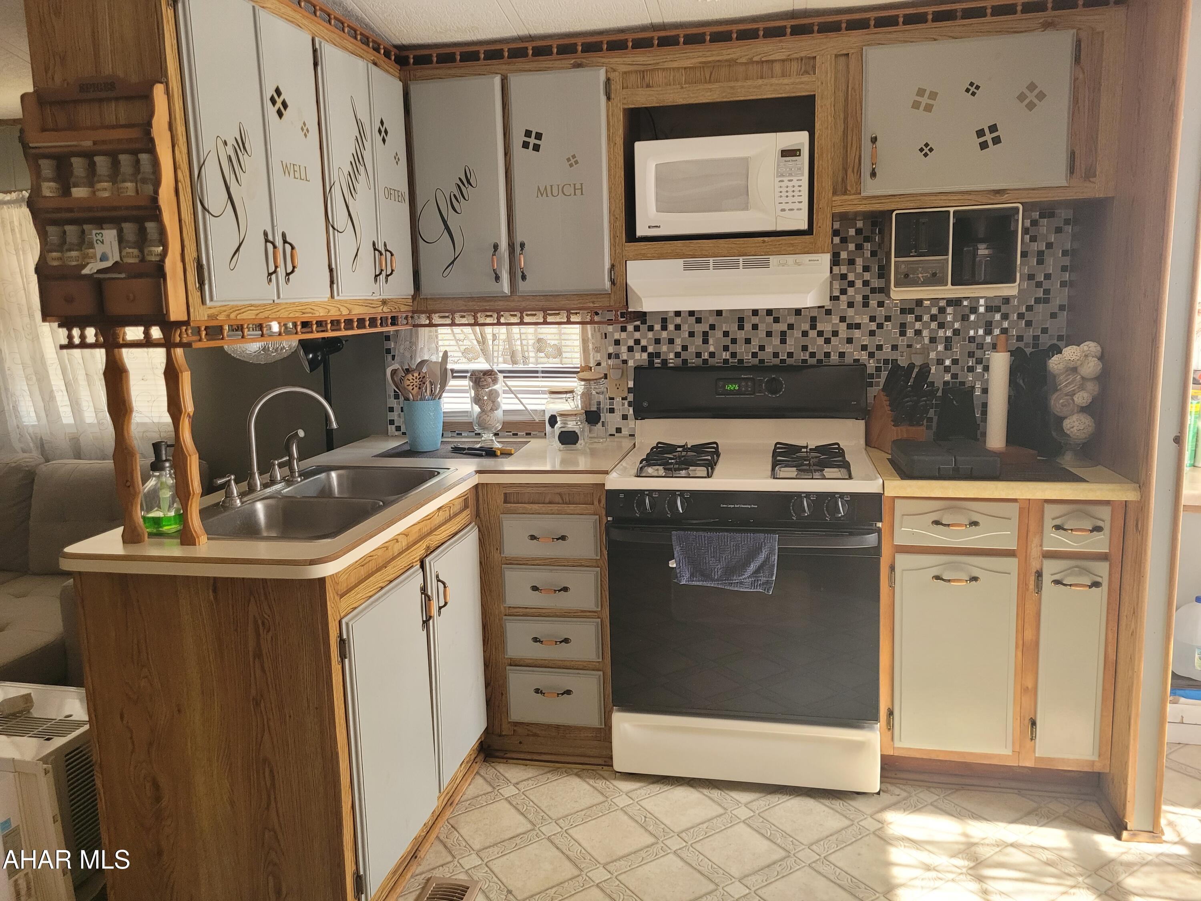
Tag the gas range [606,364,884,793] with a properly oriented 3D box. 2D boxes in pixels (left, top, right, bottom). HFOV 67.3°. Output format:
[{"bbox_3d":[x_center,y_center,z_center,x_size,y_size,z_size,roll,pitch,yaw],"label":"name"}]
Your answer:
[{"bbox_3d":[0.462,0.347,2.841,0.764,1.188,0.670,0,10,12],"label":"gas range"}]

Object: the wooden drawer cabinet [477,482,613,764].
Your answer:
[{"bbox_3d":[-0.106,0.485,3.005,0.402,0.895,0.575,0,10,12],"label":"wooden drawer cabinet"}]

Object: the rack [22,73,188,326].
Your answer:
[{"bbox_3d":[-0.995,-0.486,1.792,0.286,0.474,0.077,0,10,12],"label":"rack"}]

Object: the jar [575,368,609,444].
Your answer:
[{"bbox_3d":[-0.031,-0.149,3.156,0.095,0.235,0.095,0,10,12],"label":"jar"}]

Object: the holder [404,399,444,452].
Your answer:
[{"bbox_3d":[-0.604,-0.086,3.087,0.128,0.168,0.128,0,10,12],"label":"holder"}]

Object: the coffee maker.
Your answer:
[{"bbox_3d":[1.018,-0.577,2.638,0.344,0.247,0.230,0,10,12],"label":"coffee maker"}]

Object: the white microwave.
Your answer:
[{"bbox_3d":[0.398,-0.829,2.894,0.515,0.285,0.380,0,10,11],"label":"white microwave"}]

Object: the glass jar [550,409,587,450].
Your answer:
[{"bbox_3d":[-0.100,-0.071,3.075,0.104,0.126,0.103,1,10,13],"label":"glass jar"}]

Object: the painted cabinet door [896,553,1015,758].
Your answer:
[{"bbox_3d":[0.967,0.557,2.468,0.312,0.557,0.020,0,10,11],"label":"painted cabinet door"}]

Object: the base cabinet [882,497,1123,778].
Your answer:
[{"bbox_3d":[1.141,0.475,2.757,0.615,0.805,0.600,1,10,11],"label":"base cabinet"}]

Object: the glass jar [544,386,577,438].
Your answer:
[{"bbox_3d":[-0.142,-0.119,3.178,0.103,0.188,0.103,1,10,13],"label":"glass jar"}]

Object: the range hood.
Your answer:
[{"bbox_3d":[0.404,-0.523,2.828,0.609,0.154,0.445,0,10,12],"label":"range hood"}]

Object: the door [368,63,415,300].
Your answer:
[{"bbox_3d":[-0.642,-0.806,2.747,0.020,0.660,0.242,0,10,11],"label":"door"}]

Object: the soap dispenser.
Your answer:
[{"bbox_3d":[-0.993,0.082,2.059,0.084,0.200,0.078,0,10,12],"label":"soap dispenser"}]

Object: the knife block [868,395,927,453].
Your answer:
[{"bbox_3d":[0.939,-0.102,2.882,0.110,0.197,0.205,-3,10,-7],"label":"knife block"}]

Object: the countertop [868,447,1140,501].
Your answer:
[{"bbox_3d":[1.139,0.042,2.720,0.627,0.042,0.730,0,10,11],"label":"countertop"}]

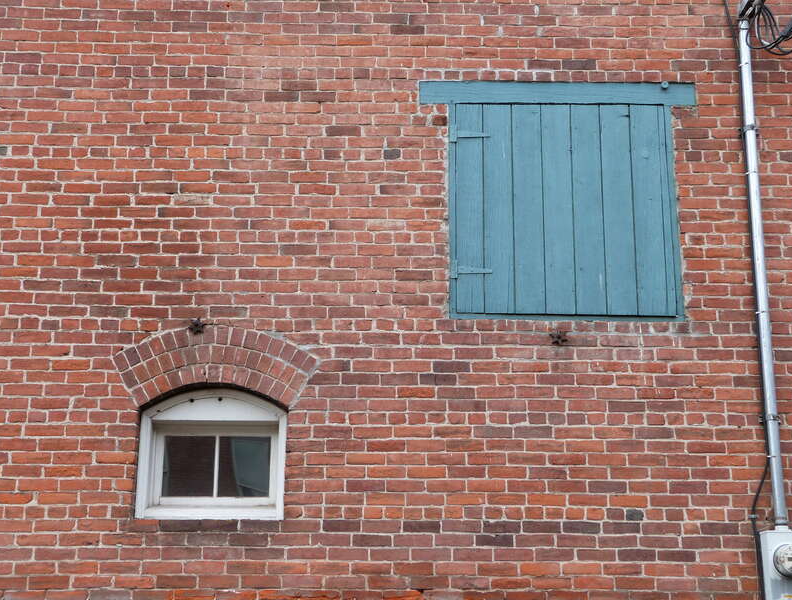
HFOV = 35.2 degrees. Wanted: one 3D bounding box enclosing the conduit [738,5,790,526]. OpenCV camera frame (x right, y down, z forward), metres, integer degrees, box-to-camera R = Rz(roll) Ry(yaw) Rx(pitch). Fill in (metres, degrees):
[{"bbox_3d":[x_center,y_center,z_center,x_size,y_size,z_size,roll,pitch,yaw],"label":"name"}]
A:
[{"bbox_3d":[1.956,-0.224,6.686,0.059,2.858,0.060,0,-15,-1],"label":"conduit"}]

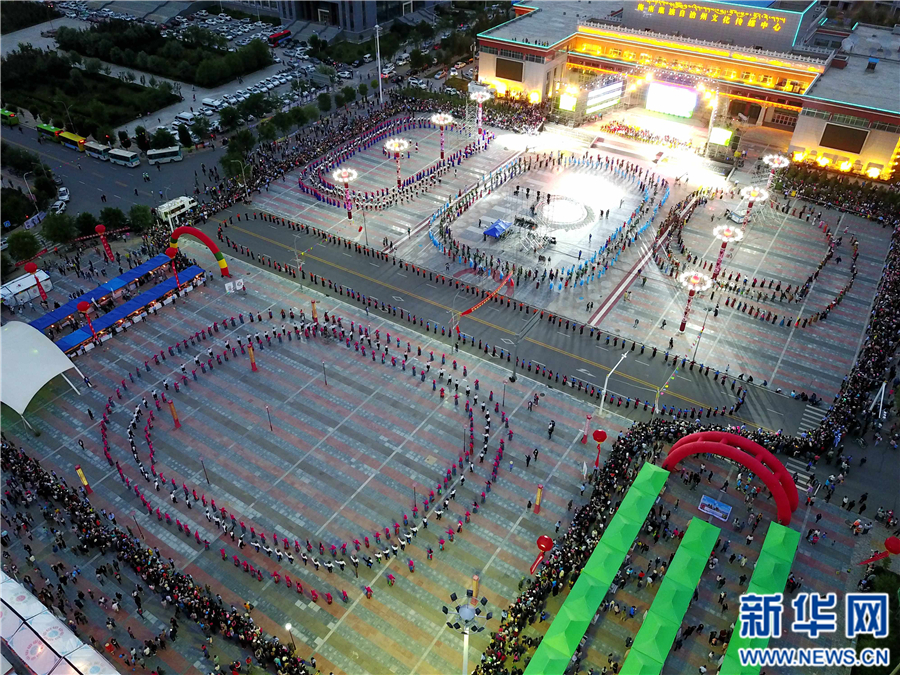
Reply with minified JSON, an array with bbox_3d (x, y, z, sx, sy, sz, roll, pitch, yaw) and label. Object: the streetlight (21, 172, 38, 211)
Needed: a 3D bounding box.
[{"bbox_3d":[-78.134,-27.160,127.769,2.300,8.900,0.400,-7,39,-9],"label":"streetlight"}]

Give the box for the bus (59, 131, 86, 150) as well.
[{"bbox_3d":[-88.100,-45.723,158.231,8.200,2.850,2.250,21,43,26],"label":"bus"}]

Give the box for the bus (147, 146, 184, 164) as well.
[{"bbox_3d":[-62.876,-40.225,149.101,6.700,2.600,2.150,-12,40,-15],"label":"bus"}]

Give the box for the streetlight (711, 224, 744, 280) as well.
[{"bbox_3d":[43.578,-13.276,108.353,4.350,9.500,4.350,22,44,26],"label":"streetlight"}]

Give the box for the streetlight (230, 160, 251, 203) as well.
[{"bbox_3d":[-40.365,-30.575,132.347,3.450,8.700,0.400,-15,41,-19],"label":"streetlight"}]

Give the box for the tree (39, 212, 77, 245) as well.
[{"bbox_3d":[-69.565,-19.368,120.806,5.868,6.110,5.868,22,44,26],"label":"tree"}]

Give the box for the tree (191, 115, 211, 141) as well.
[{"bbox_3d":[-57.891,-48.619,157.684,4.652,6.015,4.652,22,44,26],"label":"tree"}]

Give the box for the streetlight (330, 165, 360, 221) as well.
[{"bbox_3d":[-19.072,-26.286,126.404,4.350,9.500,4.350,0,39,0],"label":"streetlight"}]

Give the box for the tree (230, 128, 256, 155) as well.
[{"bbox_3d":[-45.519,-42.688,149.363,5.473,6.772,5.473,22,43,25],"label":"tree"}]

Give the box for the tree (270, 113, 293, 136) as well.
[{"bbox_3d":[-39.576,-50.377,159.255,4.600,5.800,4.600,0,39,0],"label":"tree"}]

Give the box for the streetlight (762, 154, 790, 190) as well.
[{"bbox_3d":[62.396,-30.391,131.787,4.350,9.500,4.350,23,44,25],"label":"streetlight"}]

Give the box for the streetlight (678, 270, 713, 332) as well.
[{"bbox_3d":[34.483,-4.543,97.467,4.350,9.500,4.350,22,44,26],"label":"streetlight"}]

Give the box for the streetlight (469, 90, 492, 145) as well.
[{"bbox_3d":[7.268,-52.460,159.174,4.400,10.300,4.400,22,43,26],"label":"streetlight"}]

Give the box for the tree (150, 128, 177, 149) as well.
[{"bbox_3d":[-64.065,-43.822,151.589,5.502,5.553,5.502,22,43,25],"label":"tree"}]

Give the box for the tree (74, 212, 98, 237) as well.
[{"bbox_3d":[-66.061,-20.492,123.004,4.100,5.500,4.100,22,43,26],"label":"tree"}]

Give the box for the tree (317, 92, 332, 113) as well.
[{"bbox_3d":[-31.899,-59.962,172.473,3.780,4.899,3.780,0,38,0],"label":"tree"}]

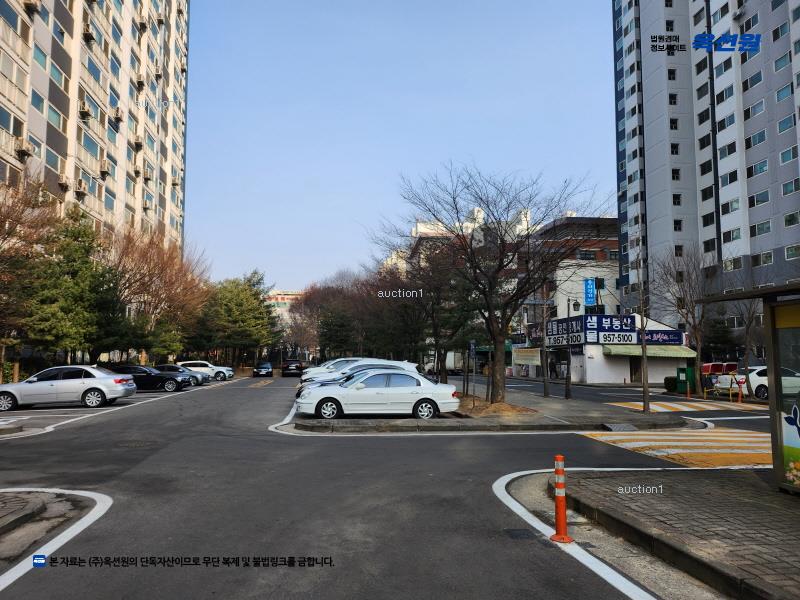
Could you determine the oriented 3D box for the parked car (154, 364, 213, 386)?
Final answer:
[{"bbox_3d":[-14.800,4.789,35.898,4.650,1.460,1.830,1,-6,-7],"label":"parked car"}]

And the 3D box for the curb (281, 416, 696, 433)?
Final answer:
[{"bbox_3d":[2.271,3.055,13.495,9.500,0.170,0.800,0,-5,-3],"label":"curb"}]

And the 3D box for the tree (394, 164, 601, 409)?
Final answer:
[{"bbox_3d":[3.400,-0.600,19.200,6.800,8.200,6.600,0,-4,0],"label":"tree"}]

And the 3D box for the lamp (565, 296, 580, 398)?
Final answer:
[{"bbox_3d":[6.941,1.965,22.423,0.560,4.080,0.300,1,-5,-9],"label":"lamp"}]

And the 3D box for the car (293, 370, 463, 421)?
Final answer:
[{"bbox_3d":[-0.664,2.761,16.222,4.740,1.430,1.820,0,-6,-3],"label":"car"}]

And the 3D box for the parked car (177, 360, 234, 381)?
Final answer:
[{"bbox_3d":[-15.634,5.624,44.366,4.680,1.670,1.860,1,-5,-9],"label":"parked car"}]

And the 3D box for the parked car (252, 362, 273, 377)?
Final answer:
[{"bbox_3d":[-13.367,6.820,55.108,1.820,1.450,4.550,1,-5,-8],"label":"parked car"}]

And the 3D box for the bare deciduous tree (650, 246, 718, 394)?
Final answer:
[{"bbox_3d":[13.763,0.924,26.646,3.400,7.100,3.400,0,-6,0],"label":"bare deciduous tree"}]

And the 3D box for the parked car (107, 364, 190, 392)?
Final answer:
[{"bbox_3d":[-13.856,4.224,30.246,4.900,1.450,1.870,1,-5,-9],"label":"parked car"}]

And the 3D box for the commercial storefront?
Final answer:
[{"bbox_3d":[15.700,3.645,40.741,7.500,4.650,7.200,1,-6,-6],"label":"commercial storefront"}]

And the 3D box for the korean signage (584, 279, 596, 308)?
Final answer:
[{"bbox_3d":[14.424,-0.568,42.000,0.850,2.020,0.200,0,-5,-2],"label":"korean signage"}]

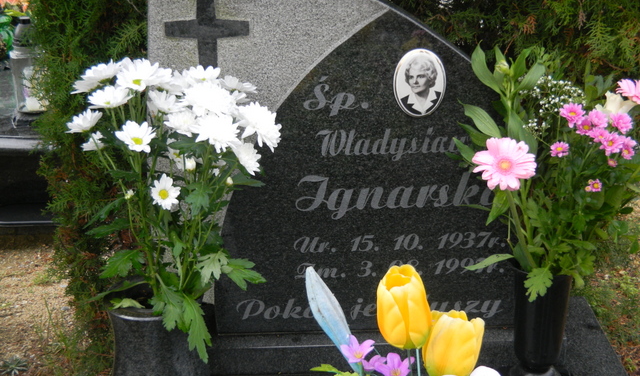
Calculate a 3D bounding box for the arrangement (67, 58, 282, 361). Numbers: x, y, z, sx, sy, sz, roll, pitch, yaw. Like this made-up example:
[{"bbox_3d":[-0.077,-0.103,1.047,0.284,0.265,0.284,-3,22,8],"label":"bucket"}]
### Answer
[{"bbox_3d":[-0.215,0.043,1.544,0.310,0.480,0.270,-1,23,-2],"label":"arrangement"}]

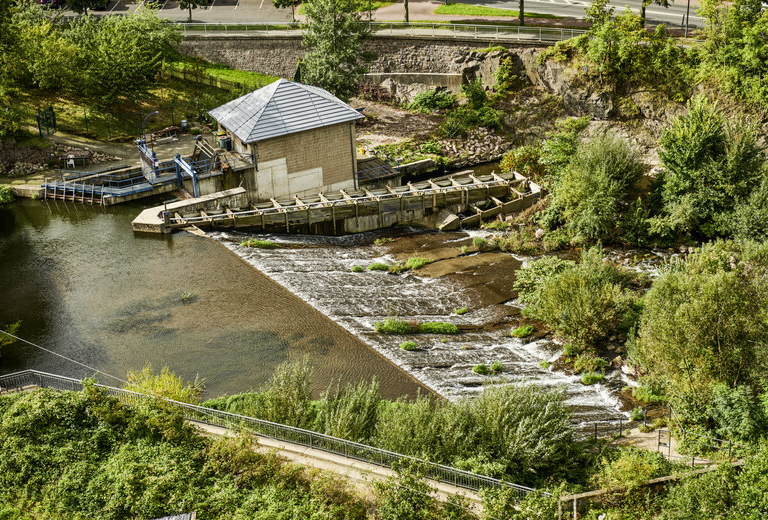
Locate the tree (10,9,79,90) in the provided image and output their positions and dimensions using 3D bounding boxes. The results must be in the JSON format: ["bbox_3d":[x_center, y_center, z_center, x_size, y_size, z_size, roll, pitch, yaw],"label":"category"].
[{"bbox_3d":[-29.190,-18.270,122.790,5.660,6.630,5.660,-3,25,0],"label":"tree"}]

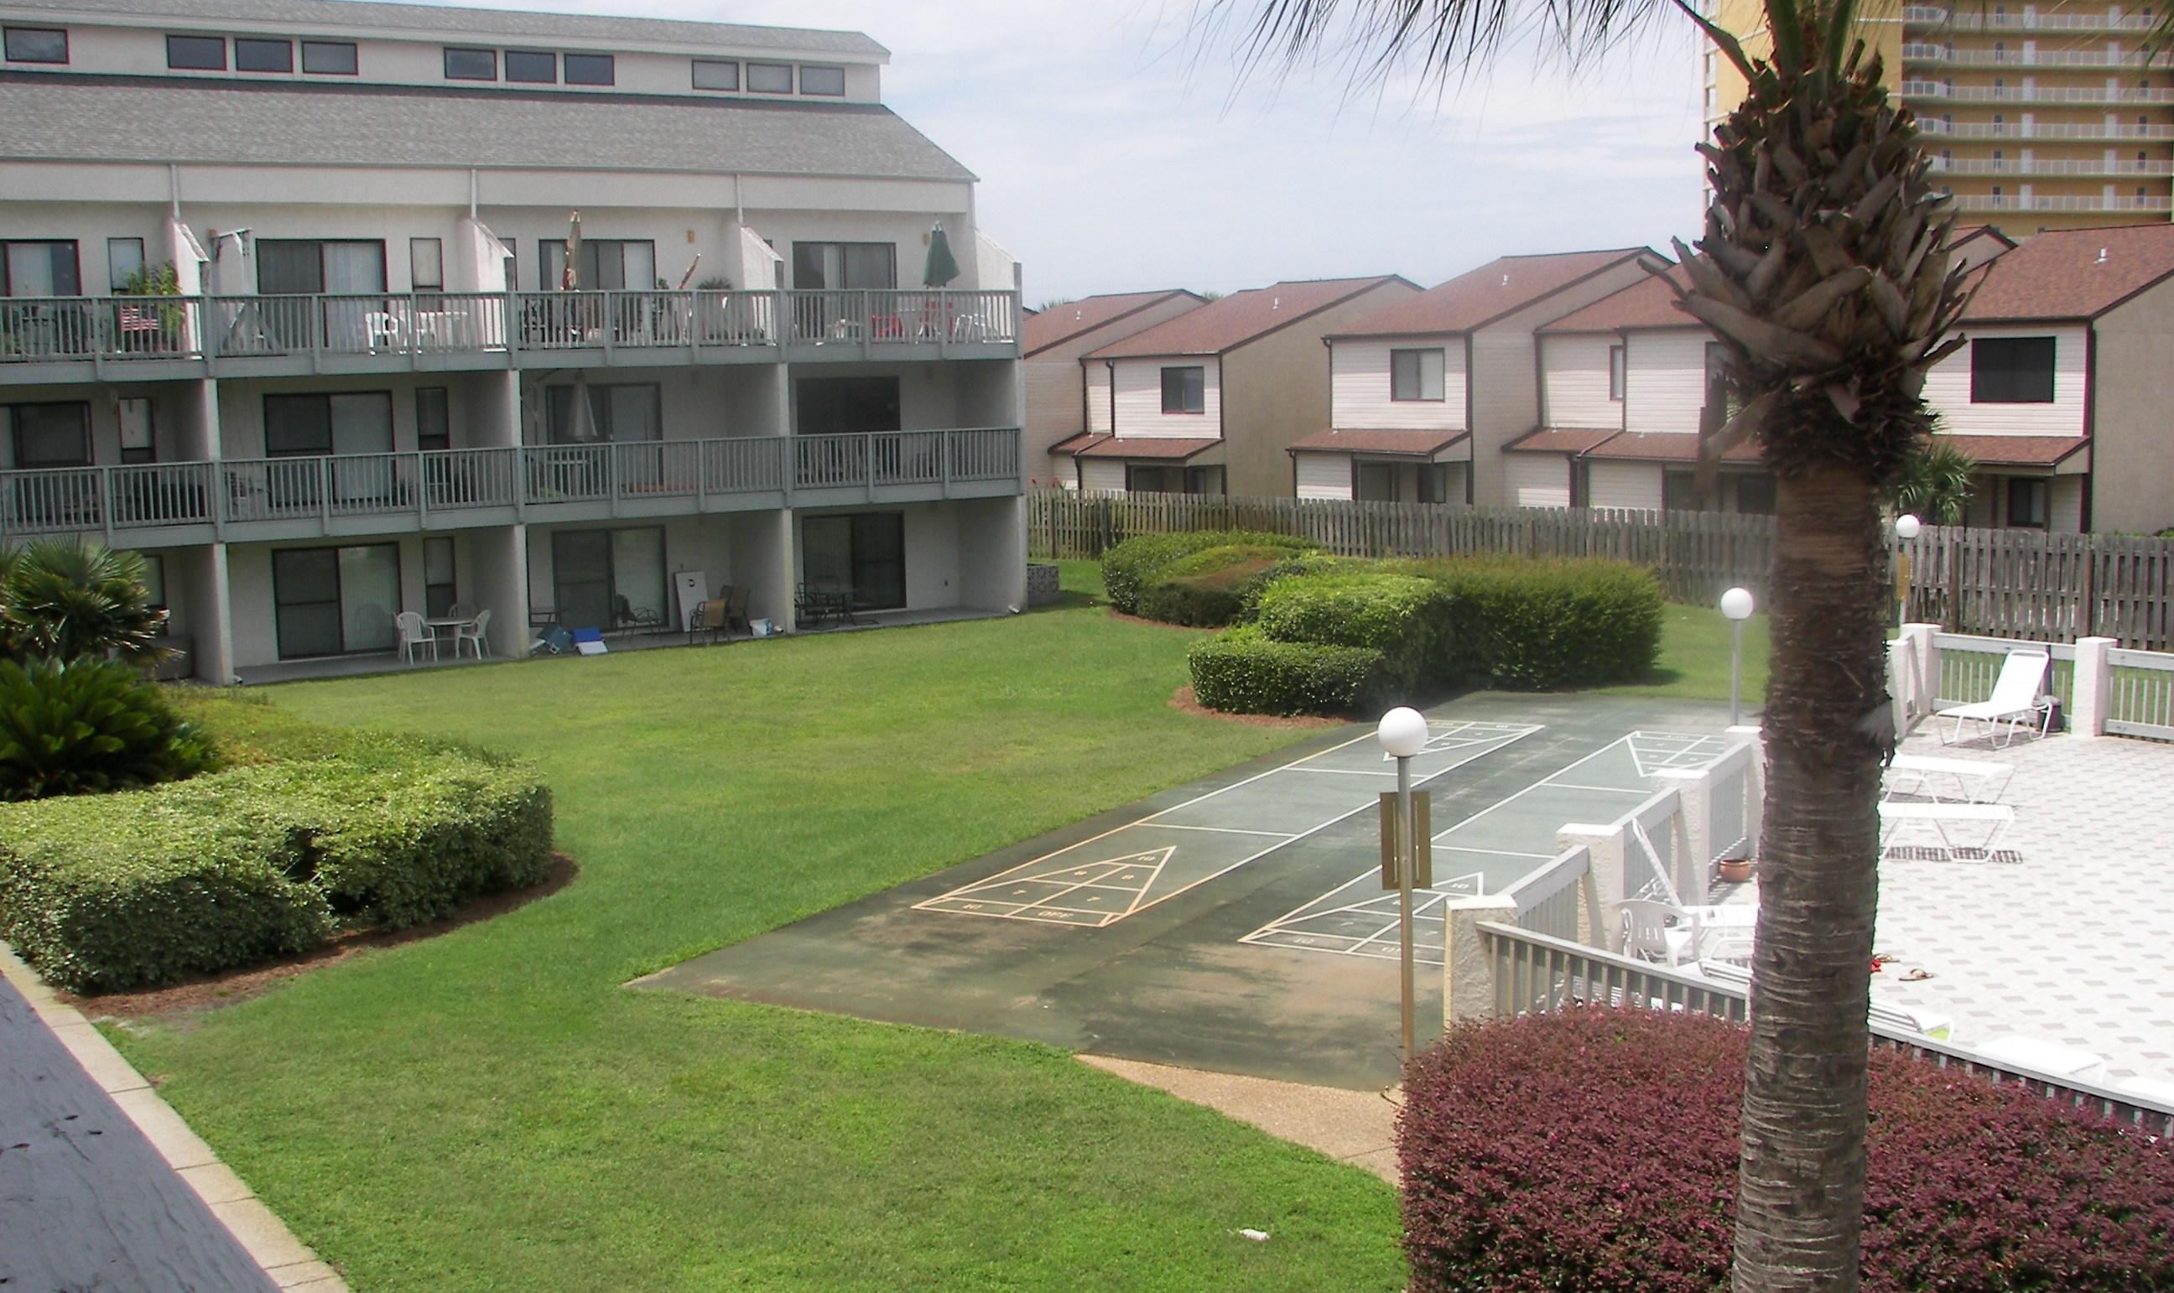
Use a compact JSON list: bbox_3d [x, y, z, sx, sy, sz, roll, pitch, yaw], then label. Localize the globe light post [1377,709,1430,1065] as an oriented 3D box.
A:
[{"bbox_3d":[1.966,1.516,13.991,0.313,2.304,0.313,0,6,8],"label":"globe light post"}]

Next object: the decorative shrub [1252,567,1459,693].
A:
[{"bbox_3d":[3.886,-0.180,33.204,2.272,1.515,3.131,1,6,18],"label":"decorative shrub"}]

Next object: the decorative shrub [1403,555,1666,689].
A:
[{"bbox_3d":[6.862,-0.400,34.507,3.687,1.566,3.030,0,6,10],"label":"decorative shrub"}]

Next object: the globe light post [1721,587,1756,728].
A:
[{"bbox_3d":[6.367,0.568,22.160,0.313,2.287,0.313,1,6,16],"label":"globe light post"}]

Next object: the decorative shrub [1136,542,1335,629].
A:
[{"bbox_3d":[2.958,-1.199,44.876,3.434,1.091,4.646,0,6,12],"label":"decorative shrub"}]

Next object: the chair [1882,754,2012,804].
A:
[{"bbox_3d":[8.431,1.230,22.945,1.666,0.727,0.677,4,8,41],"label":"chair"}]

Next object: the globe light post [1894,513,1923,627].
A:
[{"bbox_3d":[11.471,-0.611,31.628,0.313,2.428,0.313,1,6,20],"label":"globe light post"}]

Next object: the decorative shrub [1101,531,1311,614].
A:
[{"bbox_3d":[2.646,-1.680,48.481,4.141,1.293,4.444,0,6,12],"label":"decorative shrub"}]

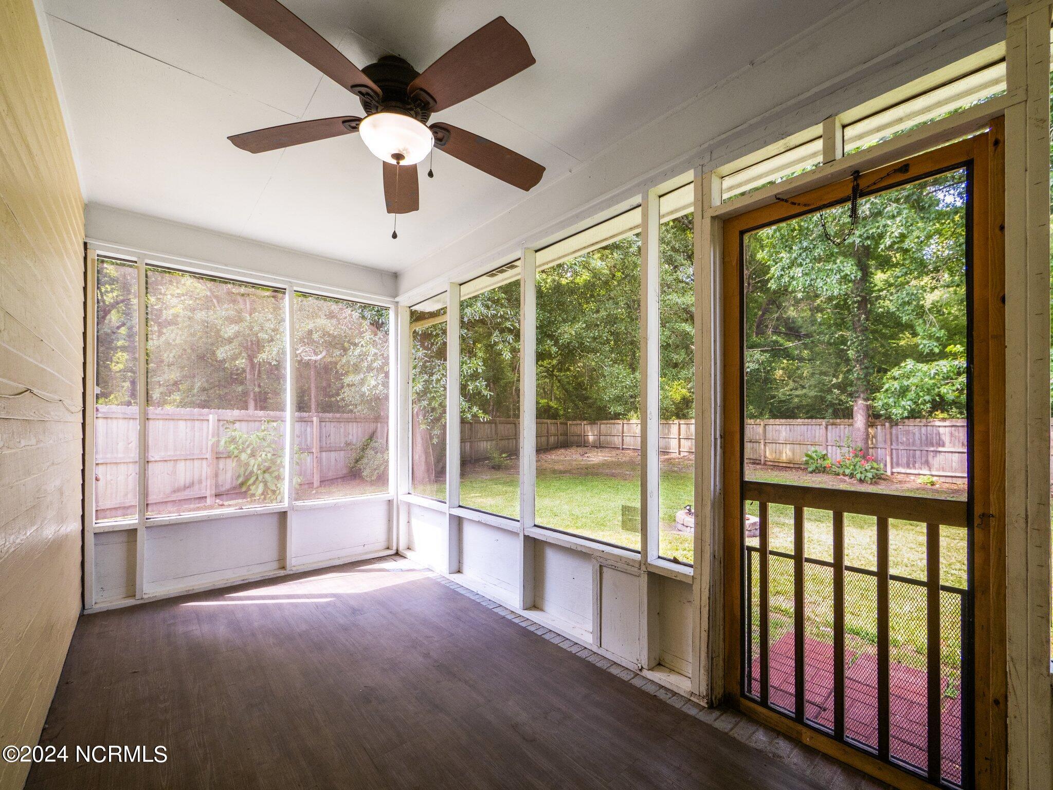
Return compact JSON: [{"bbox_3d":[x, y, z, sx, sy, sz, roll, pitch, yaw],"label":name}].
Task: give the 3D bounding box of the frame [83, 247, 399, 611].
[{"bbox_3d":[-2.013,0.250,3.335,2.020,2.300,0.100,1,-1,-38],"label":"frame"}]

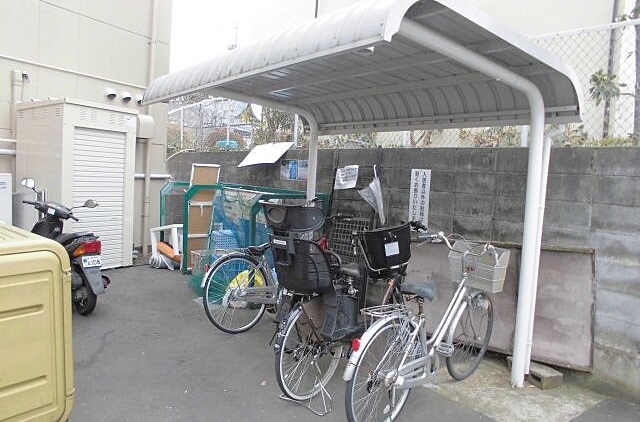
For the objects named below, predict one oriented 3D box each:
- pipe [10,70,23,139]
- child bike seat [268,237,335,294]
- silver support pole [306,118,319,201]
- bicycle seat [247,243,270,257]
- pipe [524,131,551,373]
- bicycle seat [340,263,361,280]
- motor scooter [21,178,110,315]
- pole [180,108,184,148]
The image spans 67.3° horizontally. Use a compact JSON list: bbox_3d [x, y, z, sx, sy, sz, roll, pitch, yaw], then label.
[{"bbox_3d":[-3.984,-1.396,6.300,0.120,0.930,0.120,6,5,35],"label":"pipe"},{"bbox_3d":[-0.116,0.302,2.715,0.330,0.330,0.270,7,5,38],"label":"child bike seat"},{"bbox_3d":[-0.109,-0.065,5.720,0.090,2.050,0.090,1,5,-36],"label":"silver support pole"},{"bbox_3d":[-0.519,0.347,4.225,0.250,0.100,0.190,0,5,-44],"label":"bicycle seat"},{"bbox_3d":[1.639,0.334,3.611,0.062,1.800,0.062,1,5,-38],"label":"pipe"},{"bbox_3d":[0.188,0.391,3.110,0.190,0.100,0.250,7,5,38],"label":"bicycle seat"},{"bbox_3d":[-2.559,0.327,4.748,1.700,1.160,0.700,7,5,41],"label":"motor scooter"},{"bbox_3d":[-2.742,-1.668,9.600,0.045,0.820,0.045,1,5,-36],"label":"pole"}]

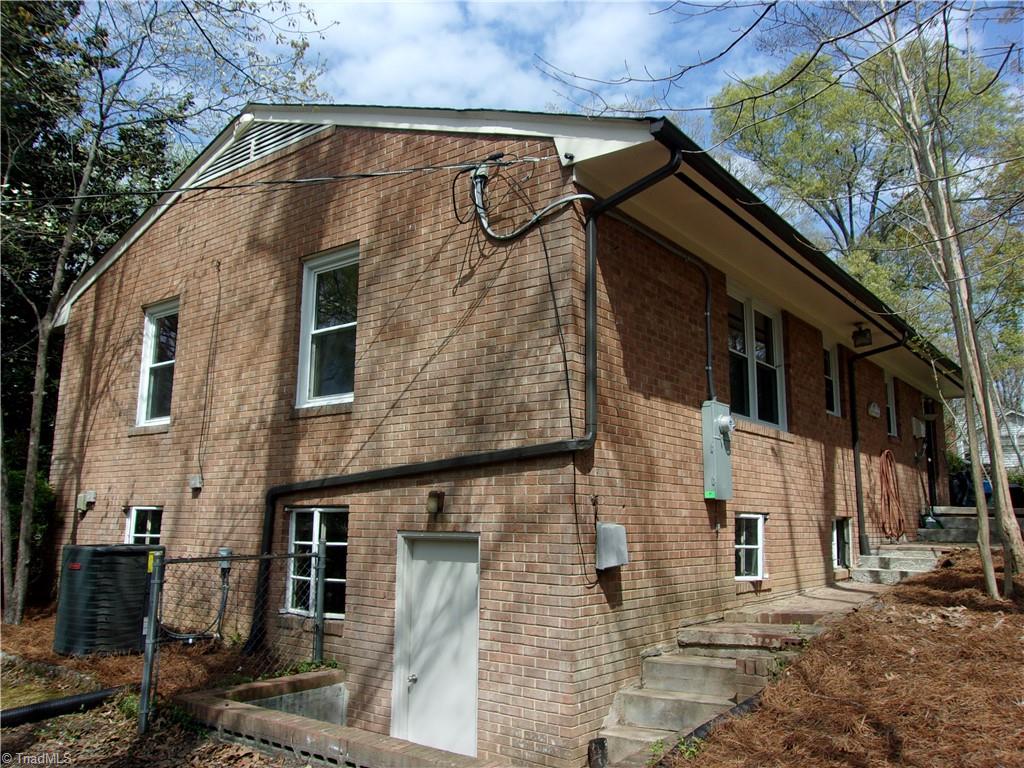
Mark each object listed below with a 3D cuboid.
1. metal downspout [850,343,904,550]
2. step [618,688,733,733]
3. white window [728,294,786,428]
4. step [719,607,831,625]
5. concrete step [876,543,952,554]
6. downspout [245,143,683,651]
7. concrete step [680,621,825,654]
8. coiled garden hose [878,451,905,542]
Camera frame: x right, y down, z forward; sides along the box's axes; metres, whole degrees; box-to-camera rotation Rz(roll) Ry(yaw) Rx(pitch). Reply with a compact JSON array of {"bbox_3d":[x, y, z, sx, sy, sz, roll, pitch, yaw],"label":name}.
[{"bbox_3d":[4.917,0.841,10.534,0.760,2.830,0.120,-7,-12,38],"label":"metal downspout"},{"bbox_3d":[1.167,2.242,5.452,0.840,0.215,0.300,-7,-12,38],"label":"step"},{"bbox_3d":[2.608,-0.227,8.636,0.120,1.360,1.680,-7,-13,38],"label":"white window"},{"bbox_3d":[2.347,2.025,6.927,0.930,0.095,0.400,-7,-12,38],"label":"step"},{"bbox_3d":[5.513,2.314,11.027,0.940,0.145,0.370,-7,-13,38],"label":"concrete step"},{"bbox_3d":[-0.637,0.390,6.335,4.280,3.710,0.370,-7,-12,38],"label":"downspout"},{"bbox_3d":[1.953,2.023,6.389,0.970,0.135,0.780,-7,-12,38],"label":"concrete step"},{"bbox_3d":[5.771,1.673,12.123,0.180,1.330,0.720,-7,-12,37],"label":"coiled garden hose"}]

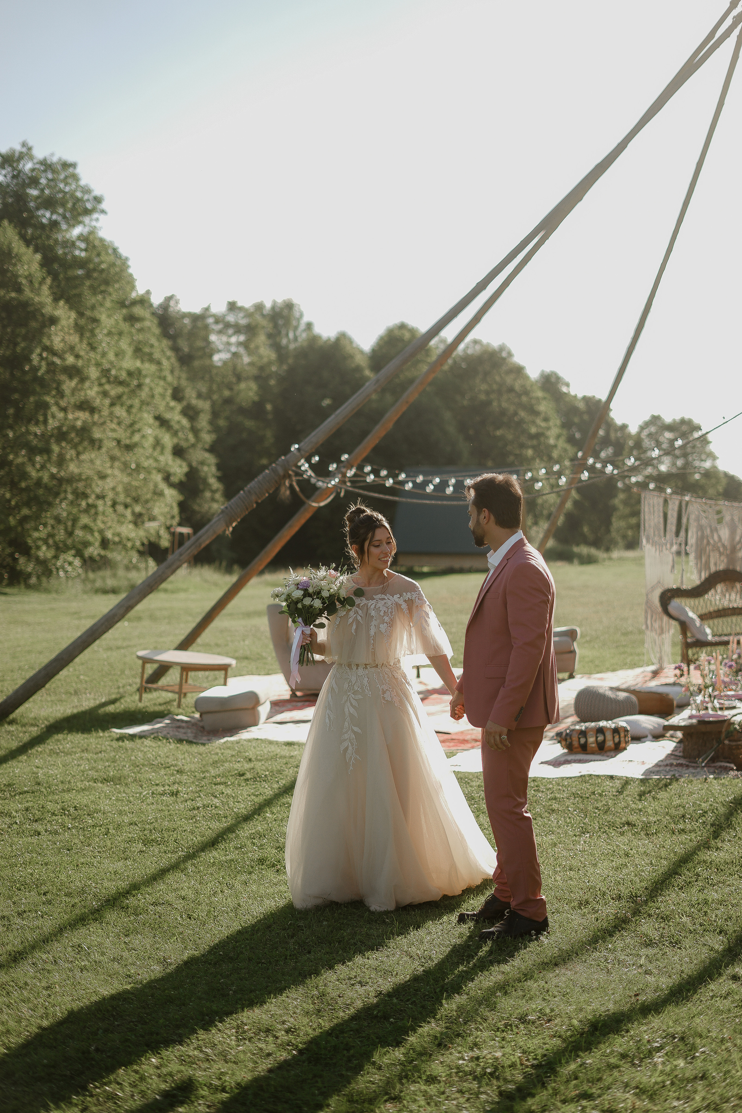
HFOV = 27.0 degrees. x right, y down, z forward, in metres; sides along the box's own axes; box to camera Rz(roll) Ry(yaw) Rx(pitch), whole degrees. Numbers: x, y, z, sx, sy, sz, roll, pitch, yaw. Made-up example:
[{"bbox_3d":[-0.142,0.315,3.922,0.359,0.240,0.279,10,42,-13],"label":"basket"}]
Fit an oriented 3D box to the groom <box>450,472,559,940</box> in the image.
[{"bbox_3d":[0.520,0.562,6.062,0.430,1.780,0.550,0,1,-18],"label":"groom"}]

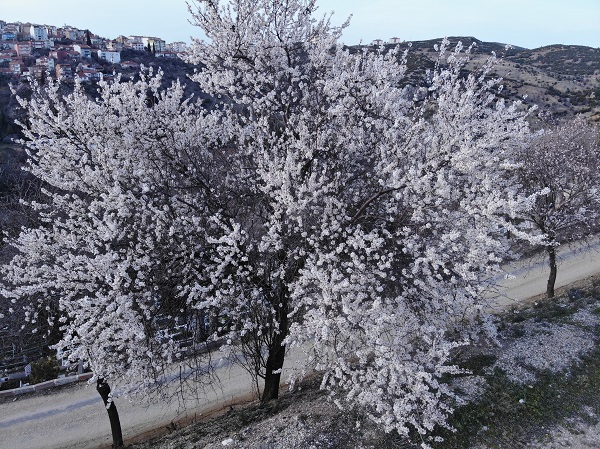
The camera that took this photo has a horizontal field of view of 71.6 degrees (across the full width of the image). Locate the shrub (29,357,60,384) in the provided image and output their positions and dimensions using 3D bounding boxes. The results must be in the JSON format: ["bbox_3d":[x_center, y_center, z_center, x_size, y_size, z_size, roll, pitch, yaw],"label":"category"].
[{"bbox_3d":[-9.200,5.250,15.000,1.100,0.950,1.050,0,18,0],"label":"shrub"}]

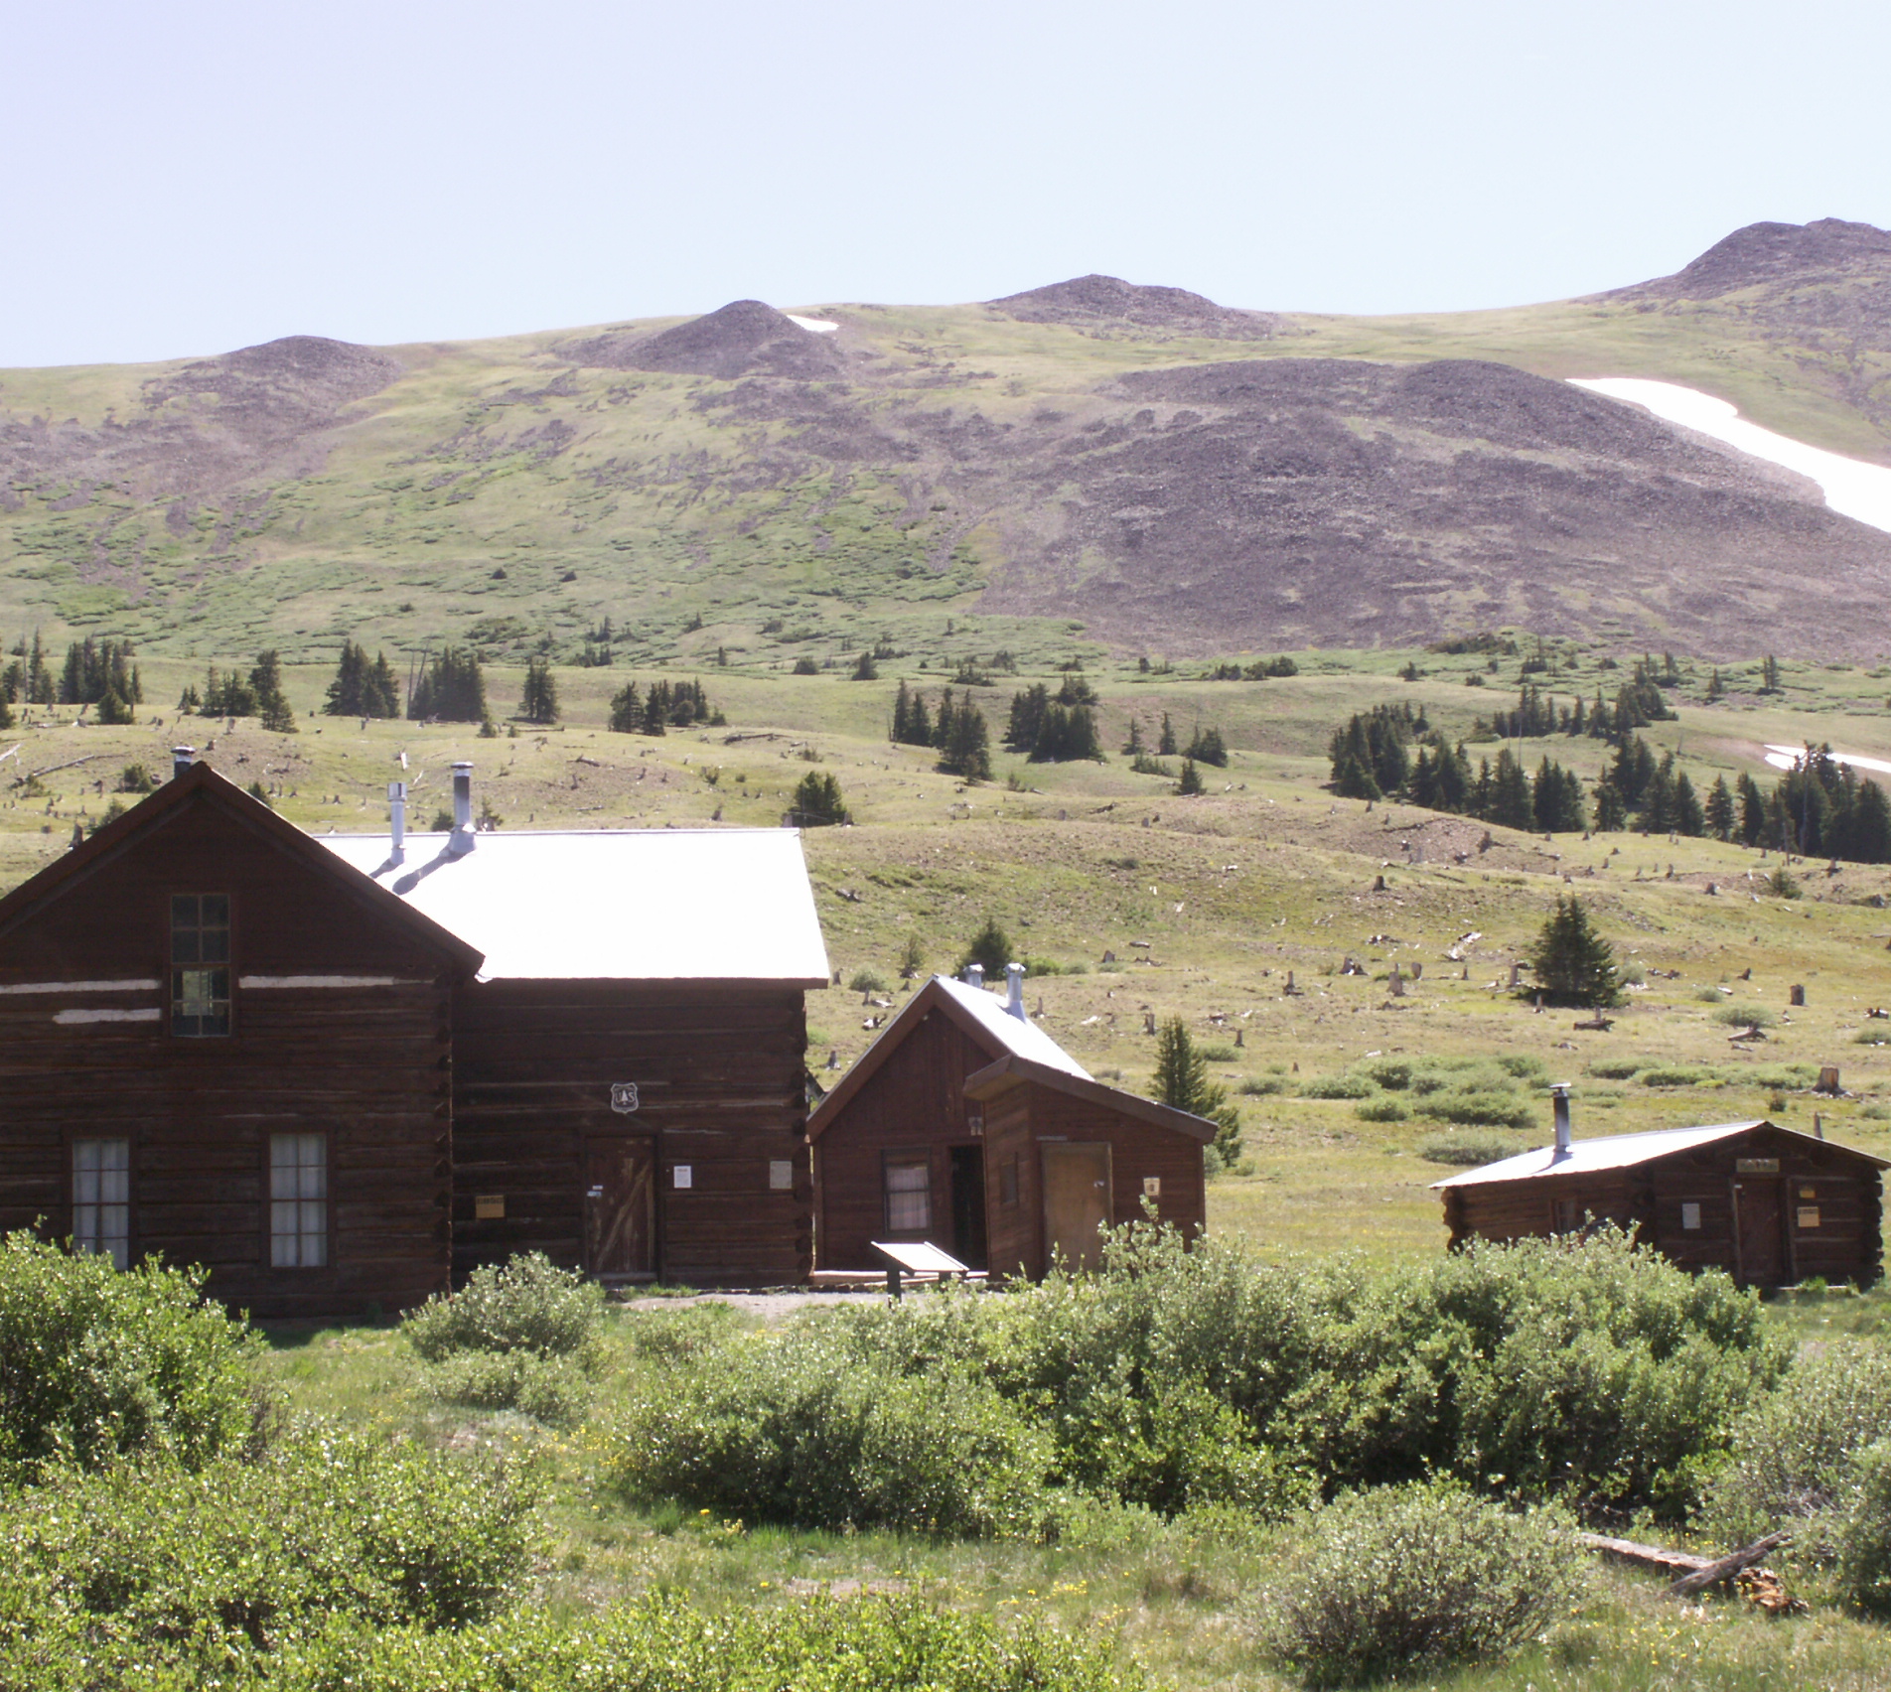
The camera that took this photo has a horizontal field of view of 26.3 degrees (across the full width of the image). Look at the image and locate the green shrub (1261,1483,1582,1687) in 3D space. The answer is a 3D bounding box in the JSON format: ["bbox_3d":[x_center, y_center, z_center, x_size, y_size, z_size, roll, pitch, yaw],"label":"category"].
[{"bbox_3d":[2.065,3.202,17.500,1.348,0.859,1.145,-2,-8,0],"label":"green shrub"}]

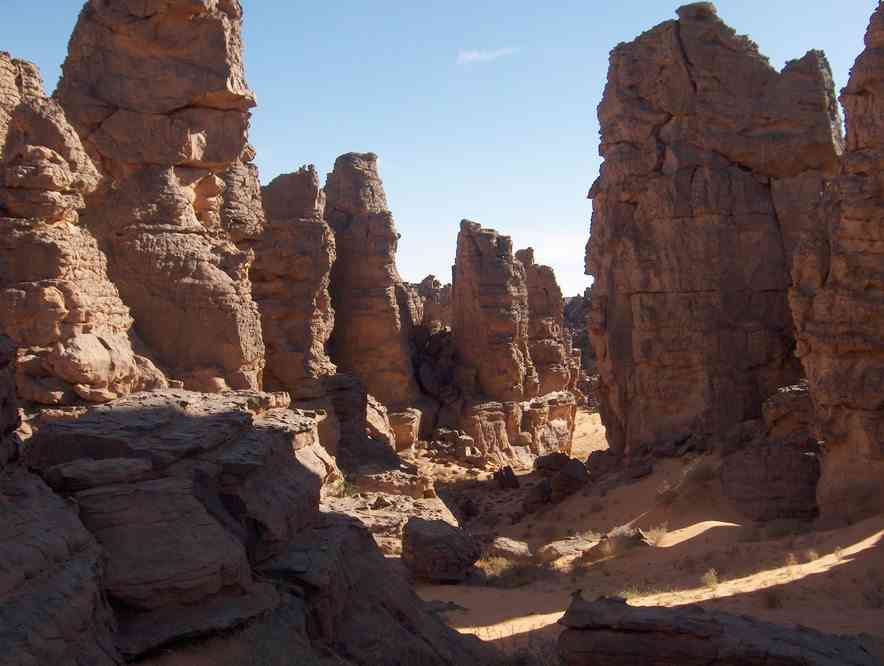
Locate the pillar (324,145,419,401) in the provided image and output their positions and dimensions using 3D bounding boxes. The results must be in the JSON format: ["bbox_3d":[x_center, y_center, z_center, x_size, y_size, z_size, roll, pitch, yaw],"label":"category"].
[{"bbox_3d":[-3.270,-2.470,47.000,4.400,11.800,4.400,0,1,0],"label":"pillar"}]

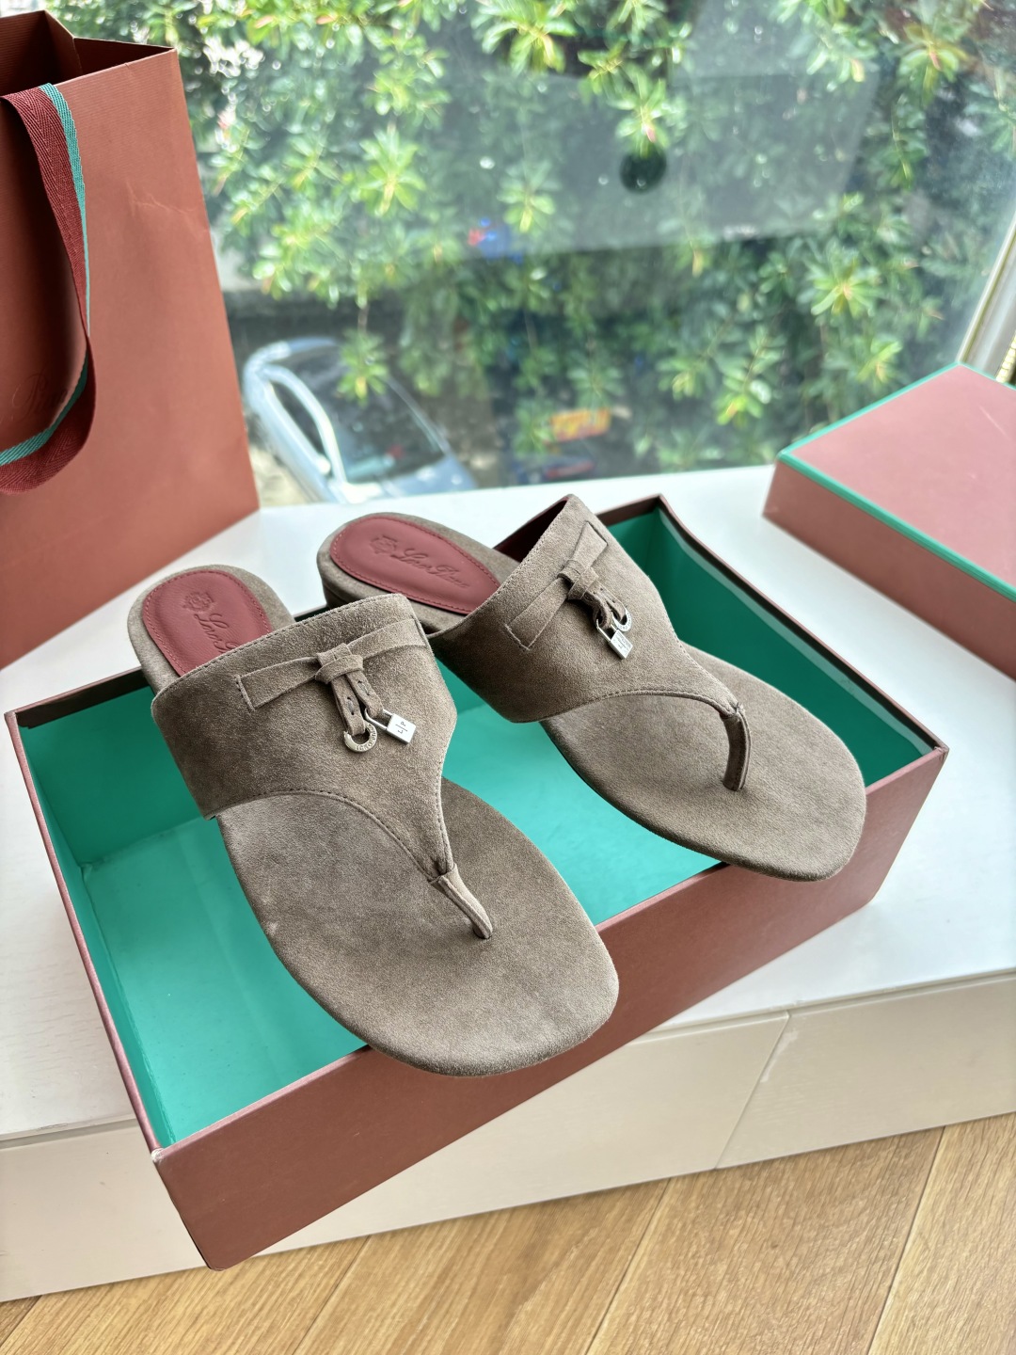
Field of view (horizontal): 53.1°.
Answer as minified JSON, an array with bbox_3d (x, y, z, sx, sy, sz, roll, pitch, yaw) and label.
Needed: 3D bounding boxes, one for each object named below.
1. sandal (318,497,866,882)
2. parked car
[{"bbox_3d":[0.027,-0.020,0.402,0.256,0.079,0.096,30,51,26],"label":"sandal"},{"bbox_3d":[-1.789,-2.929,12.935,1.860,1.460,4.750,-20,48,-21],"label":"parked car"}]

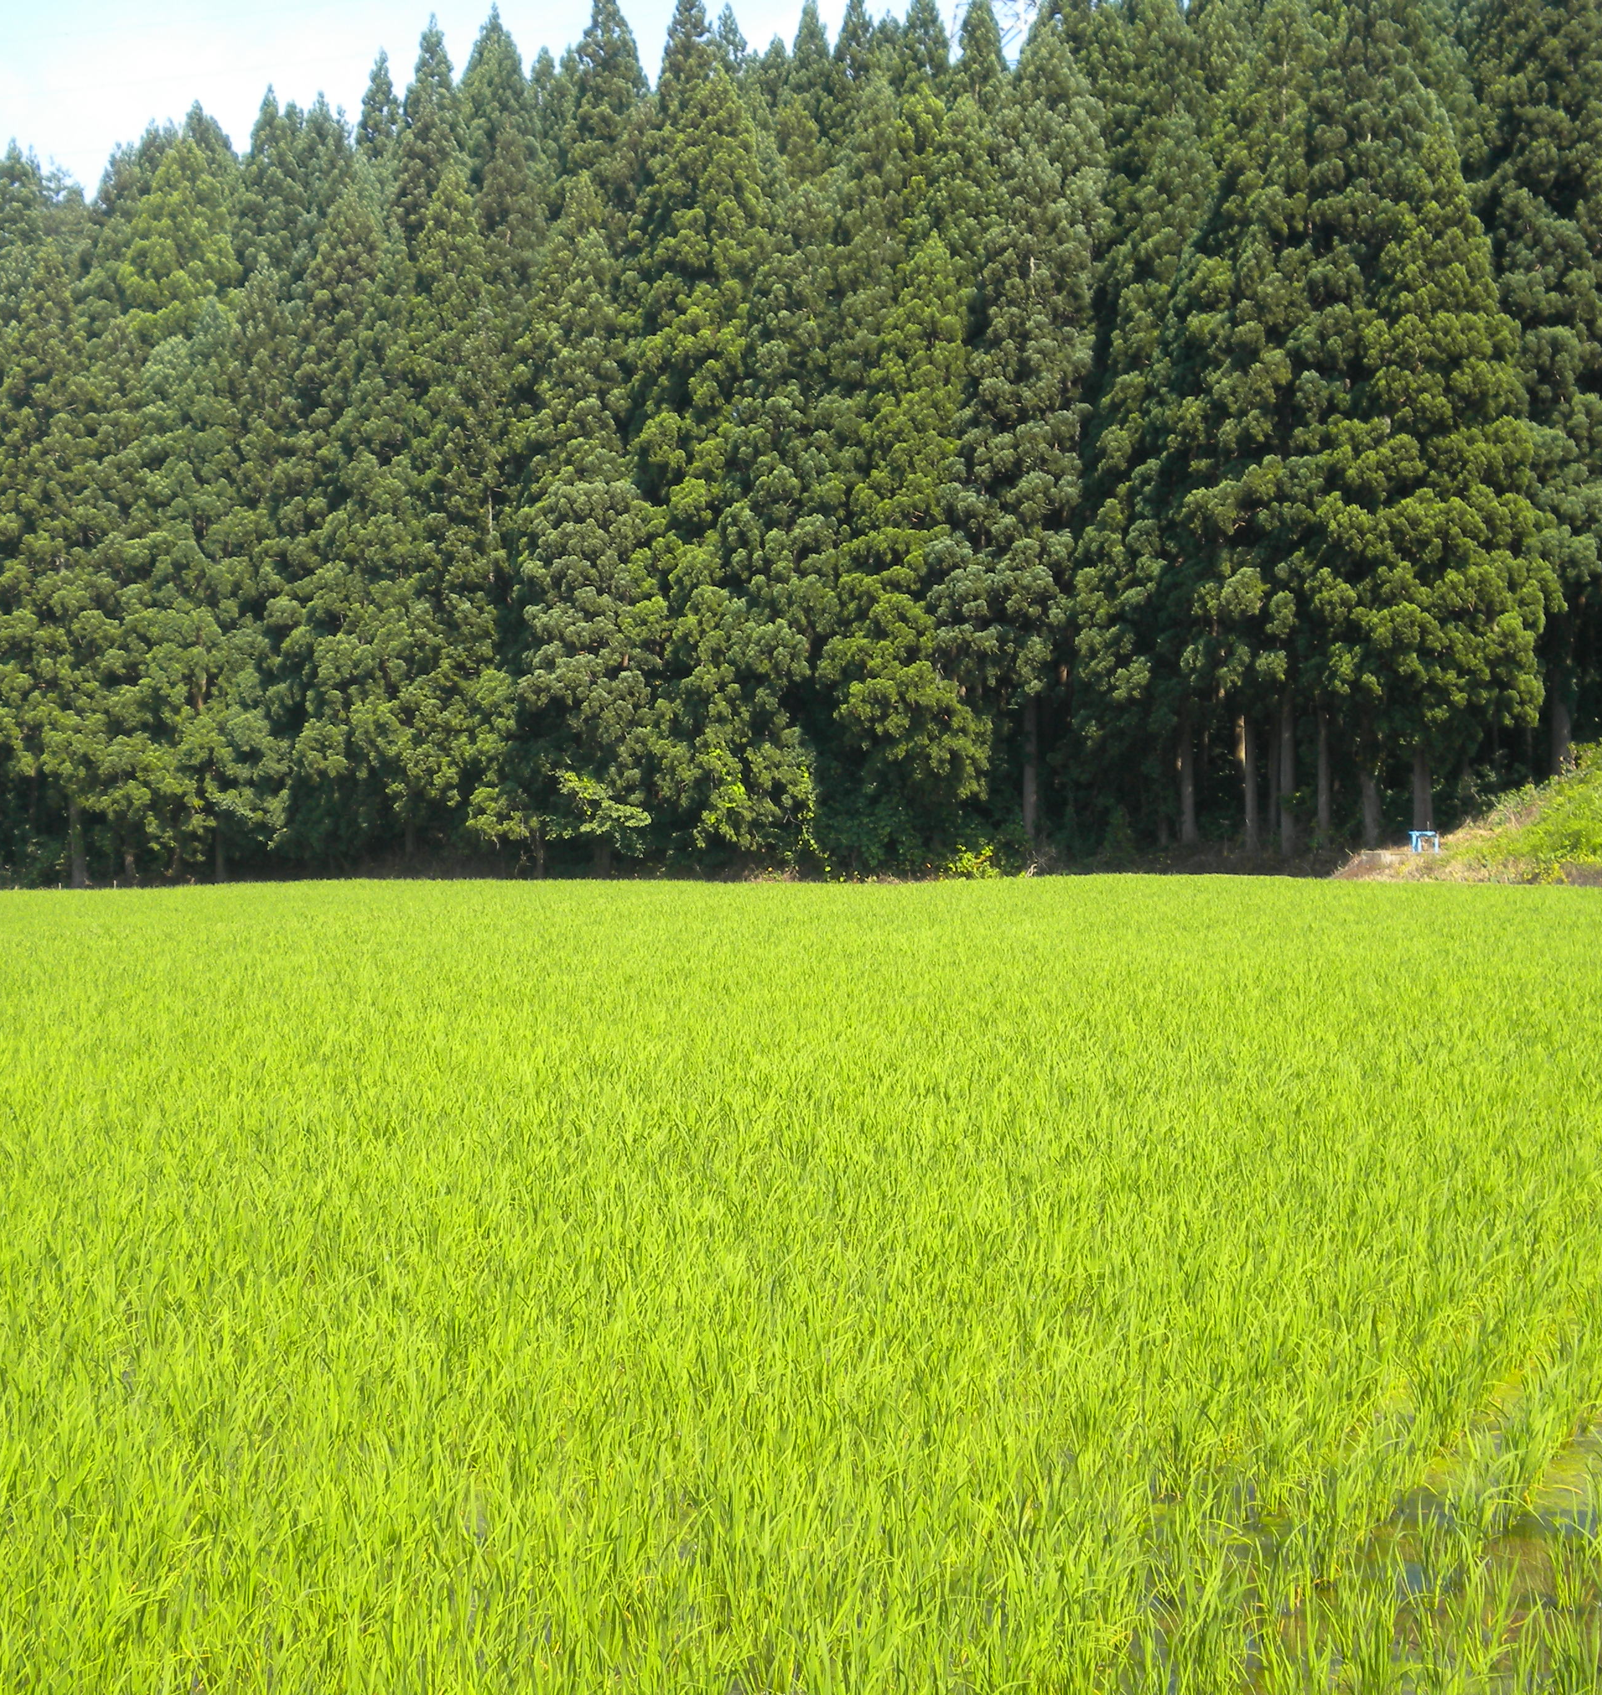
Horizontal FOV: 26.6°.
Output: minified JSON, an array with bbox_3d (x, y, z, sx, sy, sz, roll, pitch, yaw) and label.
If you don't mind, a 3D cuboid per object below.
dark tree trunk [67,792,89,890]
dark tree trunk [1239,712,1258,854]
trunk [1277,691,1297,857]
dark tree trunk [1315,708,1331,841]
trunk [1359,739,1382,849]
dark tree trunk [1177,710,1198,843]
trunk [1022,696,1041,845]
[{"bbox_3d":[-15.121,-0.129,71.000,0.351,1.994,0.351,0,0,0],"label":"dark tree trunk"},{"bbox_3d":[10.526,-1.498,80.000,0.354,3.287,0.354,0,0,0],"label":"dark tree trunk"},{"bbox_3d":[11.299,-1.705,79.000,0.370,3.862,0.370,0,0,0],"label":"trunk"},{"bbox_3d":[12.448,-1.727,81.000,0.358,3.159,0.358,0,0,0],"label":"dark tree trunk"},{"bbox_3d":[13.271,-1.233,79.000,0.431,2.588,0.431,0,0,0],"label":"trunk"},{"bbox_3d":[9.340,-1.727,82.000,0.384,3.326,0.384,0,0,0],"label":"dark tree trunk"},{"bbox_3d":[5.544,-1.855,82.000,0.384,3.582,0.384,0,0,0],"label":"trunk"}]

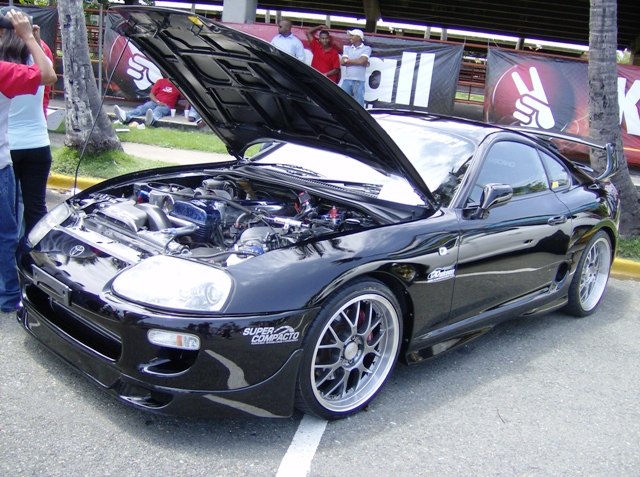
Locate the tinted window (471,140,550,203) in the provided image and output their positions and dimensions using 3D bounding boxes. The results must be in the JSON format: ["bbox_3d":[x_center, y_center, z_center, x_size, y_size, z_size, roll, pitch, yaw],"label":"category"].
[{"bbox_3d":[1.038,-0.376,3.696,0.930,0.330,0.070,-7,-7,-46],"label":"tinted window"}]

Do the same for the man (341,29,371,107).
[{"bbox_3d":[0.543,-2.451,10.707,0.540,1.770,0.380,11,14,17],"label":"man"}]

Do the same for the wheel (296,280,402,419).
[{"bbox_3d":[0.087,0.455,2.851,0.630,0.630,0.220,-6,17,-42],"label":"wheel"}]

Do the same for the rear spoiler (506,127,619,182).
[{"bbox_3d":[1.648,-0.730,5.272,1.330,0.270,0.420,19,18,41],"label":"rear spoiler"}]

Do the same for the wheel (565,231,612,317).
[{"bbox_3d":[1.830,0.233,4.688,0.240,0.630,0.630,14,15,42],"label":"wheel"}]

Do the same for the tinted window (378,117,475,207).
[{"bbox_3d":[0.215,-0.464,3.812,1.380,0.140,0.660,19,50,41],"label":"tinted window"}]

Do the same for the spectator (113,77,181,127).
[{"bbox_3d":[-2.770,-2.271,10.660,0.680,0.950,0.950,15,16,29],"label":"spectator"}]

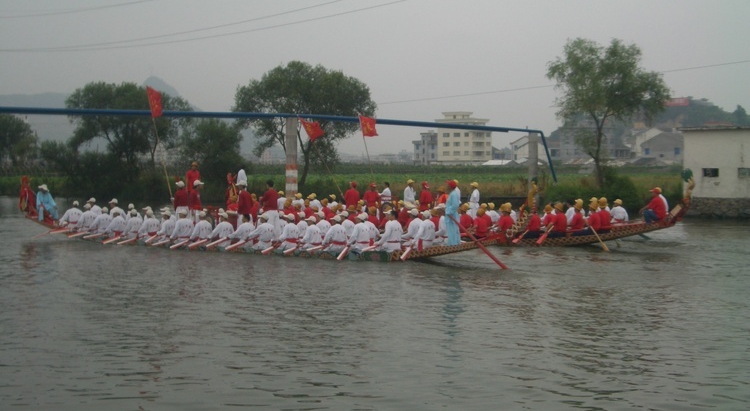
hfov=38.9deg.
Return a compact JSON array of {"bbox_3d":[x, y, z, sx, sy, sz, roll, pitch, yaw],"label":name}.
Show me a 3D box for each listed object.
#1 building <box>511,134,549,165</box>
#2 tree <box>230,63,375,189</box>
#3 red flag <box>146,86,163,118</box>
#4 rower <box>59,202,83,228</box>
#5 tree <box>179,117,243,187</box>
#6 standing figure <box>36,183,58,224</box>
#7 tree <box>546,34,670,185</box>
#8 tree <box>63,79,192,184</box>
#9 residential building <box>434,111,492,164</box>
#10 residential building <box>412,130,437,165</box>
[{"bbox_3d":[49.172,-17.505,338.000,12.000,10.500,11.000,0,2,0],"label":"building"},{"bbox_3d":[-4.680,-5.377,70.500,9.500,8.400,8.800,0,2,0],"label":"tree"},{"bbox_3d":[-7.267,-3.394,35.000,0.620,1.060,0.220,-1,2,-18],"label":"red flag"},{"bbox_3d":[-11.182,0.367,39.000,0.580,1.080,0.800,-2,3,-43],"label":"rower"},{"bbox_3d":[-11.629,-3.793,76.000,4.800,5.000,4.600,0,2,0],"label":"tree"},{"bbox_3d":[-12.324,-0.075,40.000,0.750,1.450,0.650,-1,2,-23],"label":"standing figure"},{"bbox_3d":[12.890,-5.013,58.500,6.900,8.400,6.600,0,2,0],"label":"tree"},{"bbox_3d":[-18.031,-5.325,78.000,9.200,7.900,8.200,0,2,0],"label":"tree"},{"bbox_3d":[30.672,-22.918,366.000,19.500,19.300,13.000,0,2,0],"label":"residential building"},{"bbox_3d":[17.335,-19.472,366.000,9.300,12.600,10.500,0,2,0],"label":"residential building"}]

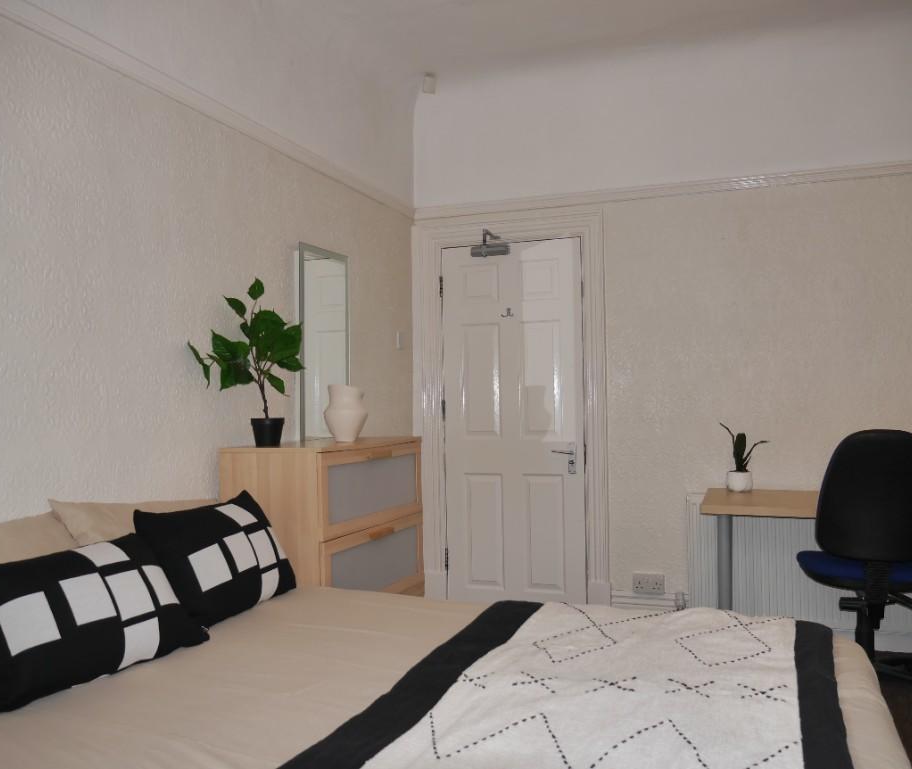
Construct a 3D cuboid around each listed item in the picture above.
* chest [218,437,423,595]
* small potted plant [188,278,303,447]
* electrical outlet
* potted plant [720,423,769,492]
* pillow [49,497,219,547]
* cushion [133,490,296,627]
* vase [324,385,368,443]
[{"bbox_3d":[-0.478,0.715,3.170,0.405,0.985,0.818,-1,-2,22],"label":"chest"},{"bbox_3d":[-0.716,-0.076,2.847,0.350,0.595,0.380,-1,-1,0],"label":"small potted plant"},{"bbox_3d":[0.951,0.985,4.095,0.149,0.090,0.027,-1,-2,21],"label":"electrical outlet"},{"bbox_3d":[1.298,0.324,3.753,0.210,0.312,0.170,-1,-2,21],"label":"potted plant"},{"bbox_3d":[-0.812,0.506,2.459,0.160,0.440,0.700,-43,-15,15],"label":"pillow"},{"bbox_3d":[-0.689,0.499,2.436,0.150,0.365,0.565,-31,-11,16],"label":"cushion"},{"bbox_3d":[-0.446,0.111,3.308,0.175,0.230,0.175,-1,-1,0],"label":"vase"}]

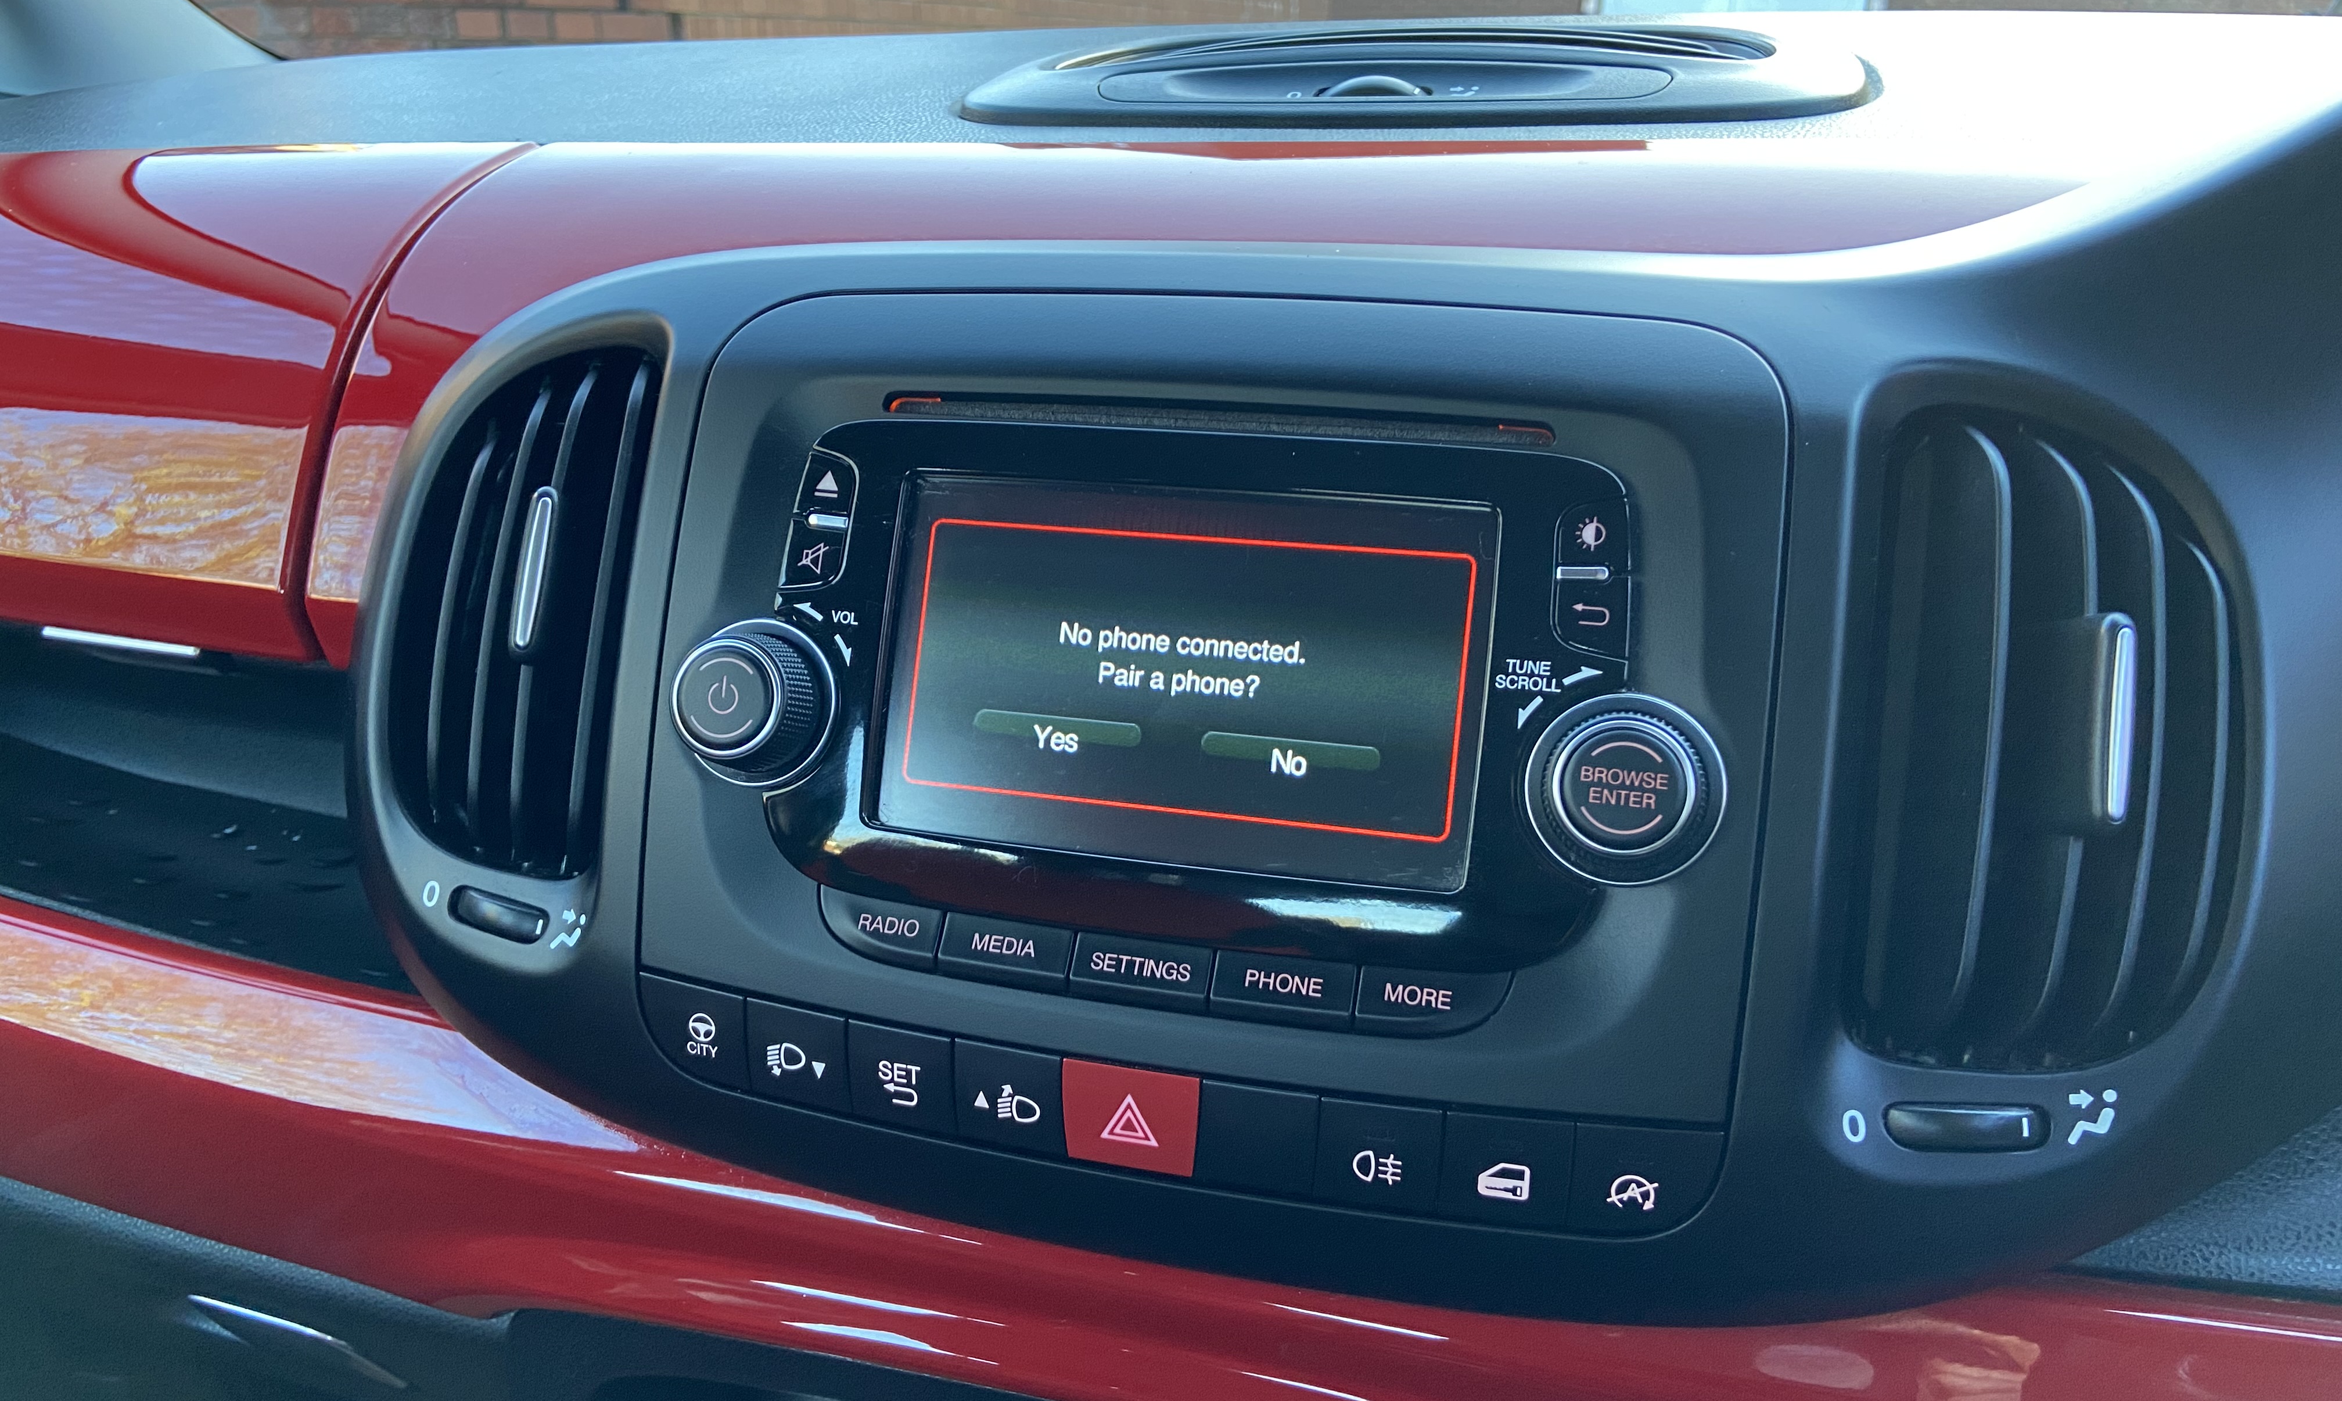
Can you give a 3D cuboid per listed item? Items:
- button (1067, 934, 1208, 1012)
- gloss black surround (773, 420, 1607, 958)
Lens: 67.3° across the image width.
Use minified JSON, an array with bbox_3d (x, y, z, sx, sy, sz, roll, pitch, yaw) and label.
[{"bbox_3d":[-0.004,0.048,0.312,0.025,0.011,0.007,5,-3,16],"label":"button"},{"bbox_3d":[0.000,-0.005,0.317,0.156,0.091,0.015,5,-3,16],"label":"gloss black surround"}]

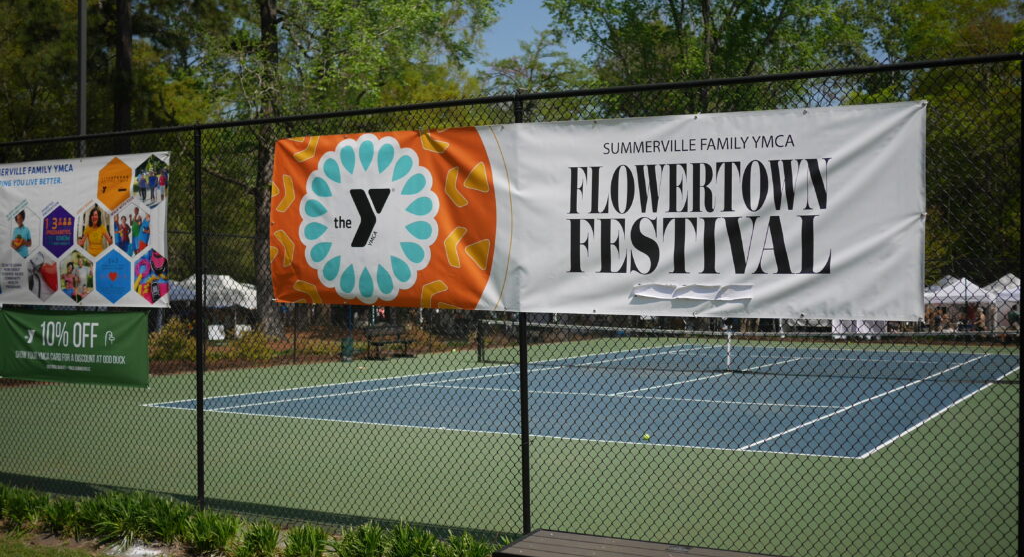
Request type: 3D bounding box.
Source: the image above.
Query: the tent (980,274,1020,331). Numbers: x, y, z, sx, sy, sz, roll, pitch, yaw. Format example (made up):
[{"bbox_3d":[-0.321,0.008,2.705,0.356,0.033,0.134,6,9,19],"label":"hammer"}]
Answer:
[{"bbox_3d":[21.853,1.362,52.000,3.050,3.200,3.050,0,0,29],"label":"tent"}]

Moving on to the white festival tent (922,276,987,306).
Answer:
[{"bbox_3d":[23.922,1.597,63.000,3.050,3.200,3.050,0,0,28],"label":"white festival tent"}]

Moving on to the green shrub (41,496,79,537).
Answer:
[{"bbox_3d":[-3.492,1.843,9.288,0.300,0.290,0.300,0,0,29],"label":"green shrub"}]

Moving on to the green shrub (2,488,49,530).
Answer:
[{"bbox_3d":[-3.650,1.714,8.887,0.360,0.310,0.350,0,0,28],"label":"green shrub"}]

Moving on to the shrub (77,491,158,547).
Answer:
[{"bbox_3d":[-2.800,1.691,8.408,0.570,0.360,0.460,0,0,28],"label":"shrub"}]

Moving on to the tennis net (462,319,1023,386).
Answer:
[{"bbox_3d":[4.801,1.582,26.338,12.800,1.070,0.120,0,0,29],"label":"tennis net"}]

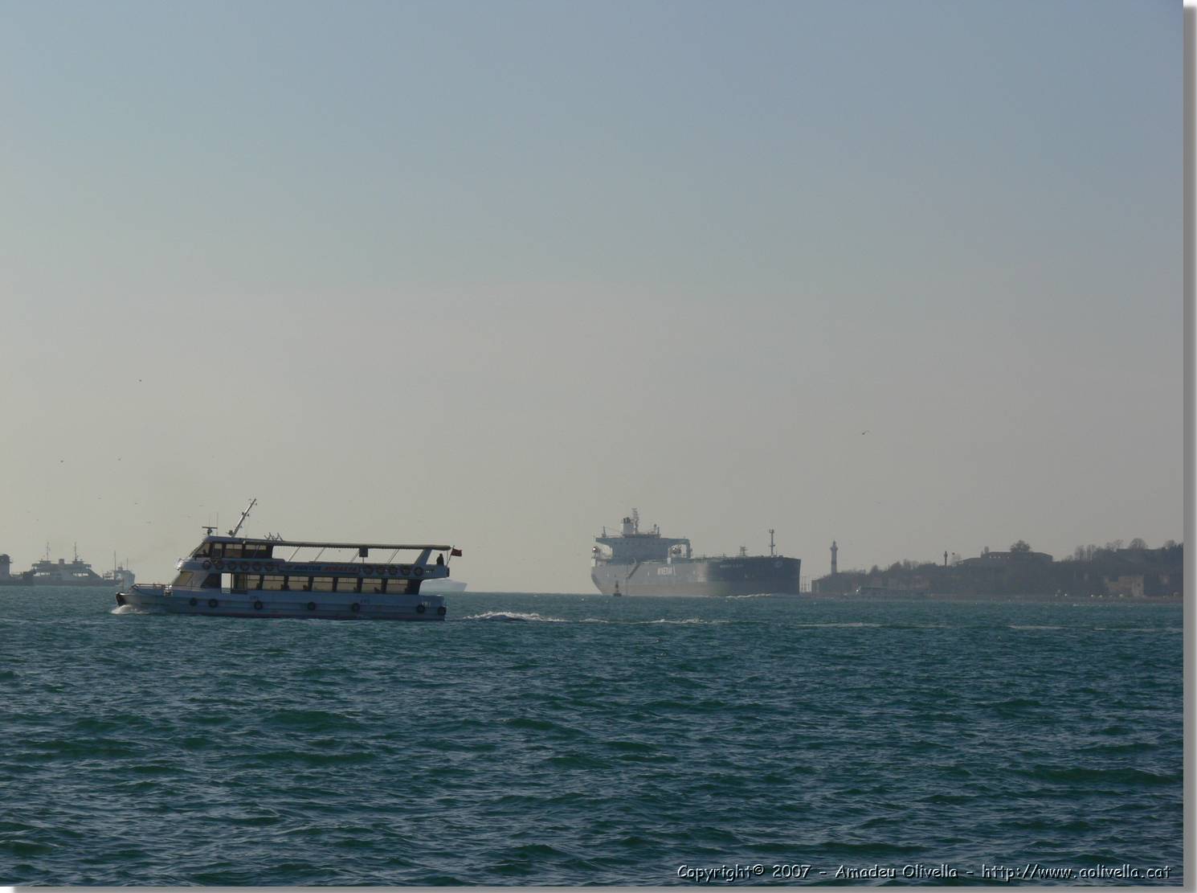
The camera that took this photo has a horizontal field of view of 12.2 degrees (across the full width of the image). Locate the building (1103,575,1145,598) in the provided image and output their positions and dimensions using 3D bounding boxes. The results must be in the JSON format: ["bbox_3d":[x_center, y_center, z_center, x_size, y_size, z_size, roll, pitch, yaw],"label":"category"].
[{"bbox_3d":[276.950,73.570,2956.000,21.800,12.100,13.000,1,-1,5],"label":"building"}]

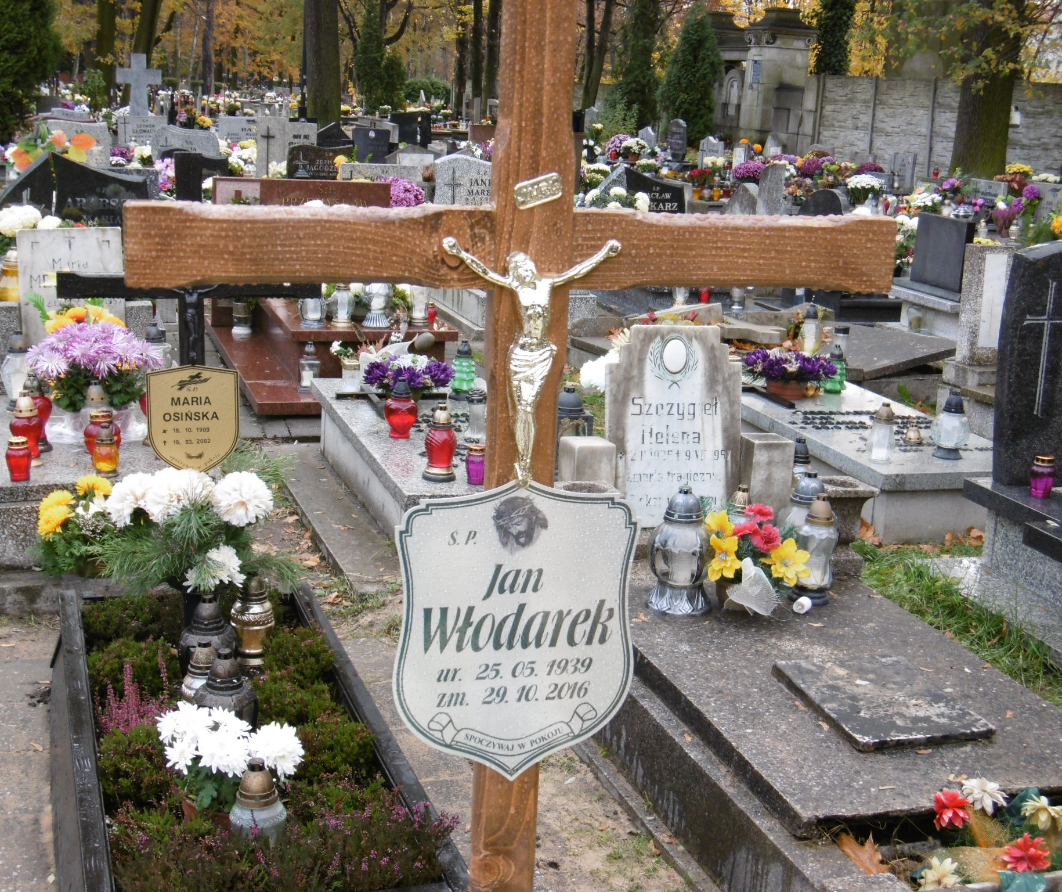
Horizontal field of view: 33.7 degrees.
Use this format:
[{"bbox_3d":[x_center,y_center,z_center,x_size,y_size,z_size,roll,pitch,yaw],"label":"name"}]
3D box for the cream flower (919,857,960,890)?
[{"bbox_3d":[0.698,0.730,2.990,0.066,0.050,0.055,5,13,14],"label":"cream flower"}]

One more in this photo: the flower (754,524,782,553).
[{"bbox_3d":[0.585,0.228,4.320,0.068,0.064,0.055,4,12,8],"label":"flower"}]

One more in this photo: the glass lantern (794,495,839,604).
[{"bbox_3d":[0.733,0.262,4.513,0.111,0.280,0.111,3,11,9],"label":"glass lantern"}]

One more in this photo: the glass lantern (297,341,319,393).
[{"bbox_3d":[-1.021,-0.362,8.024,0.100,0.225,0.100,-1,13,-16],"label":"glass lantern"}]

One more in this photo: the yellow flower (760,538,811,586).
[{"bbox_3d":[0.623,0.283,4.290,0.122,0.112,0.065,4,12,9],"label":"yellow flower"}]

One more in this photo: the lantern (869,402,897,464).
[{"bbox_3d":[1.337,-0.054,6.632,0.106,0.214,0.106,3,11,11],"label":"lantern"}]

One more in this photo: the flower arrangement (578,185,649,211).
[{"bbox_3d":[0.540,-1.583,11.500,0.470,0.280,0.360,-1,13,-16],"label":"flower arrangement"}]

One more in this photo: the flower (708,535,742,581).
[{"bbox_3d":[0.488,0.280,4.400,0.086,0.117,0.060,4,11,14],"label":"flower"}]

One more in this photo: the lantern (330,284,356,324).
[{"bbox_3d":[-1.076,-0.866,10.022,0.154,0.293,0.154,0,11,-6],"label":"lantern"}]

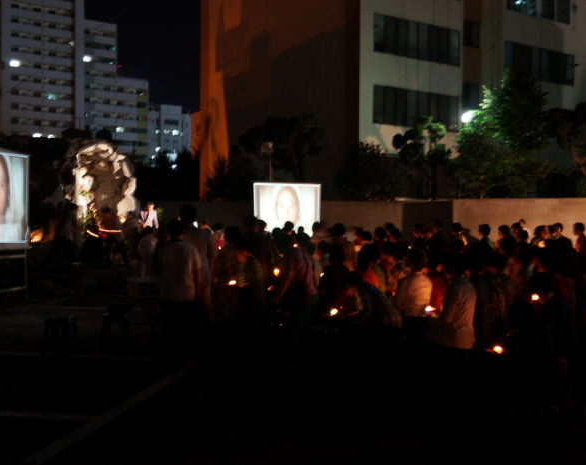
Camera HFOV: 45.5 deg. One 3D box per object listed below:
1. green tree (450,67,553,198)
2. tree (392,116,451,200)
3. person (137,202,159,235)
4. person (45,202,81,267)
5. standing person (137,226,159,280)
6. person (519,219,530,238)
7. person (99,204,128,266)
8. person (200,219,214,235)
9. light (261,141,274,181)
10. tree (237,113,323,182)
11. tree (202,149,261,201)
[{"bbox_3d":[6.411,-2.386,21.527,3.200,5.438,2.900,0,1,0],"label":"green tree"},{"bbox_3d":[4.411,-1.894,24.021,2.050,4.175,1.900,0,1,0],"label":"tree"},{"bbox_3d":[-3.720,0.056,18.008,0.520,1.672,0.360,0,1,-3],"label":"person"},{"bbox_3d":[-5.678,0.056,17.308,0.850,1.596,0.550,0,1,-6],"label":"person"},{"bbox_3d":[-3.410,0.634,16.508,0.500,1.551,0.380,0,1,-20],"label":"standing person"},{"bbox_3d":[5.881,0.564,17.809,0.480,1.805,0.350,0,1,-18],"label":"person"},{"bbox_3d":[-4.493,0.105,17.508,0.680,1.512,0.520,0,1,6],"label":"person"},{"bbox_3d":[-2.177,0.538,17.509,0.480,1.741,0.360,1,1,37],"label":"person"},{"bbox_3d":[-0.930,-1.565,25.017,0.430,3.414,0.430,0,1,0],"label":"light"},{"bbox_3d":[-0.483,-2.254,27.024,3.300,4.760,3.000,0,1,0],"label":"tree"},{"bbox_3d":[-2.287,-1.501,26.016,2.300,3.246,2.200,0,1,0],"label":"tree"}]

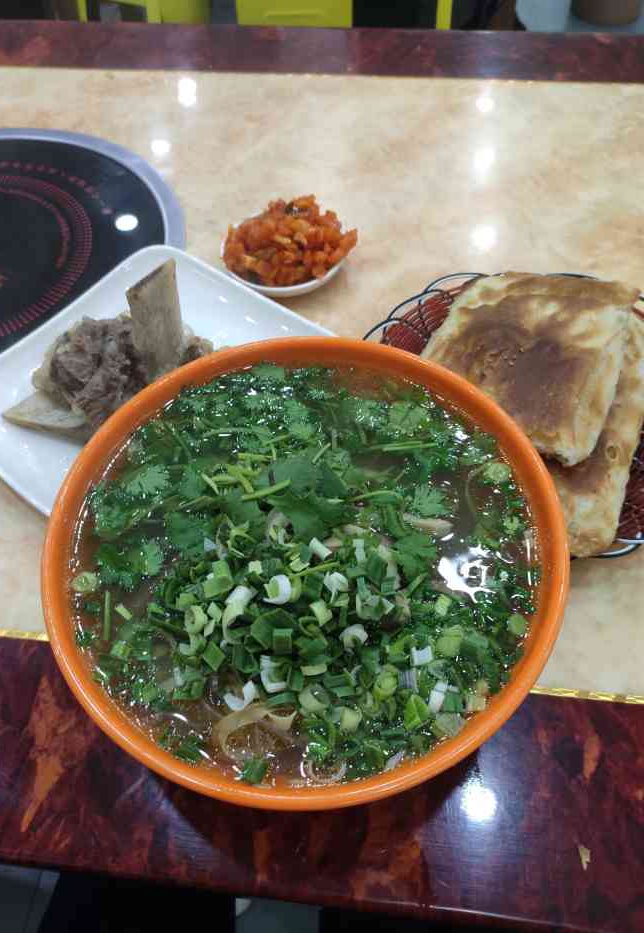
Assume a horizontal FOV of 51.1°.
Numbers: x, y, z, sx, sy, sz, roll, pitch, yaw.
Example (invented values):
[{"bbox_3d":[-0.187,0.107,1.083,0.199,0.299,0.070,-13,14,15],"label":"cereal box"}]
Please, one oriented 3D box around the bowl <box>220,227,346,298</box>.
[{"bbox_3d":[-0.025,-0.145,0.476,0.087,0.026,0.087,-1,57,1],"label":"bowl"}]

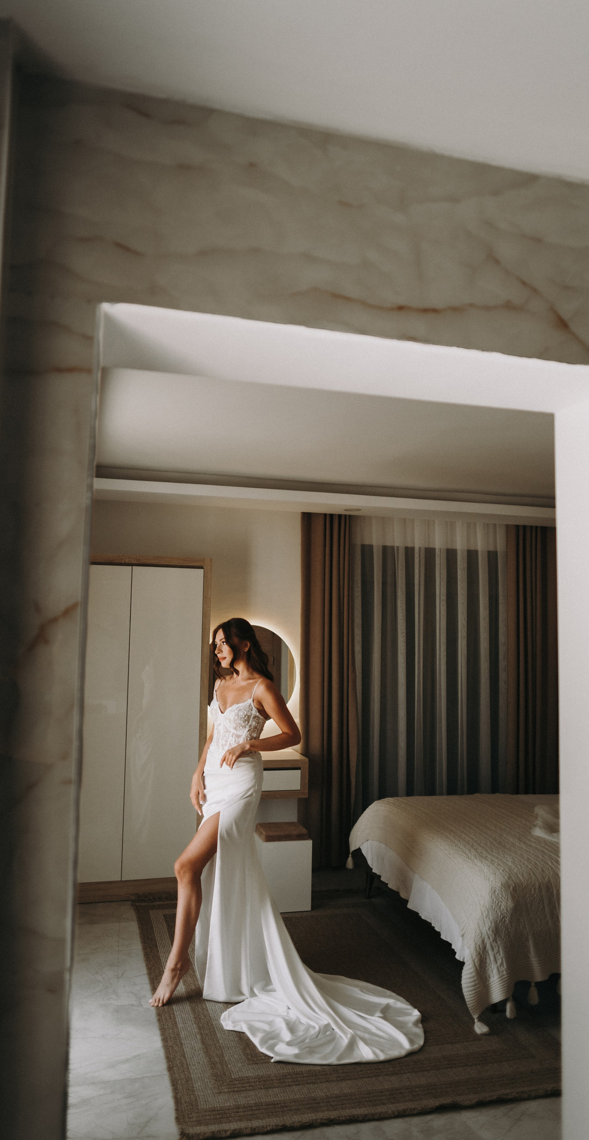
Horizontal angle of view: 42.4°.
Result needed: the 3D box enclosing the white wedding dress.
[{"bbox_3d":[0.119,1.199,3.298,0.872,1.370,0.826,-3,-6,40],"label":"white wedding dress"}]

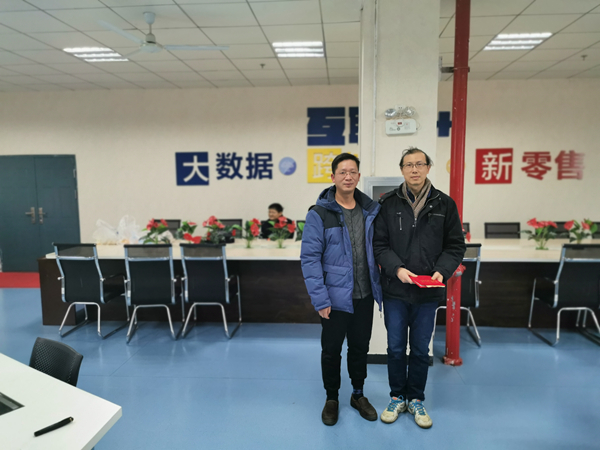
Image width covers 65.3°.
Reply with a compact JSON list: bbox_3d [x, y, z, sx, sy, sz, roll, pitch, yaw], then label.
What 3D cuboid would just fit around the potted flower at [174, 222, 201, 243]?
[{"bbox_3d":[-1.344,0.106,5.595,0.302,0.322,0.280,0,6,5],"label":"potted flower"}]

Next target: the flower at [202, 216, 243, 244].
[{"bbox_3d":[-0.921,0.083,5.556,0.459,0.369,0.360,0,6,5],"label":"flower"}]

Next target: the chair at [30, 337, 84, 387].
[{"bbox_3d":[-1.335,0.991,2.109,0.500,0.820,0.530,4,7,36],"label":"chair"}]

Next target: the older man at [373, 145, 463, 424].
[{"bbox_3d":[0.753,0.389,3.001,0.551,1.751,0.400,0,6,8],"label":"older man"}]

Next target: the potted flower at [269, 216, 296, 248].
[{"bbox_3d":[-0.205,0.085,5.474,0.313,0.371,0.310,0,6,5],"label":"potted flower"}]

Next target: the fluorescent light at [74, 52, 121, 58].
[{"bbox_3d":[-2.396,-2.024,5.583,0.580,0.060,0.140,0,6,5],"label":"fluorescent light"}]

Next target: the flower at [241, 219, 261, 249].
[{"bbox_3d":[-0.583,0.098,5.580,0.240,0.370,0.240,0,6,5],"label":"flower"}]

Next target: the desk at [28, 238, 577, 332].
[{"bbox_3d":[0.635,0.642,5.621,6.900,0.770,1.600,0,6,5],"label":"desk"}]

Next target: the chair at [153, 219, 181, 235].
[{"bbox_3d":[-2.009,0.435,6.726,0.520,0.950,0.600,0,6,5],"label":"chair"}]

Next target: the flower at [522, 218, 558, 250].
[{"bbox_3d":[2.735,0.105,5.294,0.400,0.380,0.320,0,6,5],"label":"flower"}]

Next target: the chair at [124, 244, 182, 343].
[{"bbox_3d":[-1.470,0.644,4.845,0.530,0.955,0.650,-1,6,-7],"label":"chair"}]

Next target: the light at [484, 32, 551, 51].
[{"bbox_3d":[2.386,-2.028,5.169,0.600,0.070,0.580,0,6,5],"label":"light"}]

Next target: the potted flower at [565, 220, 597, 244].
[{"bbox_3d":[3.108,0.101,5.189,0.321,0.347,0.320,0,6,5],"label":"potted flower"}]

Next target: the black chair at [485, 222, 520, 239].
[{"bbox_3d":[2.766,0.471,6.237,0.530,0.950,0.620,0,6,5],"label":"black chair"}]

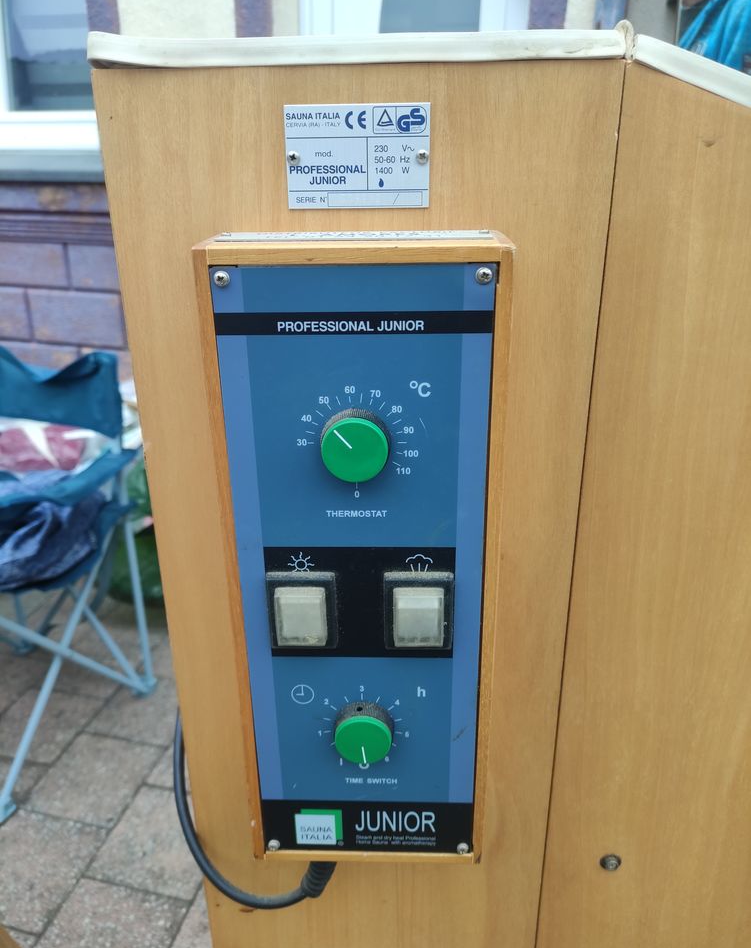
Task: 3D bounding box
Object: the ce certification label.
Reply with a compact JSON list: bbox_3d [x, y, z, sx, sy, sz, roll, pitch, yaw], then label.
[{"bbox_3d":[-0.007,-0.135,0.309,0.061,0.041,0.002,0,21,2],"label":"ce certification label"}]

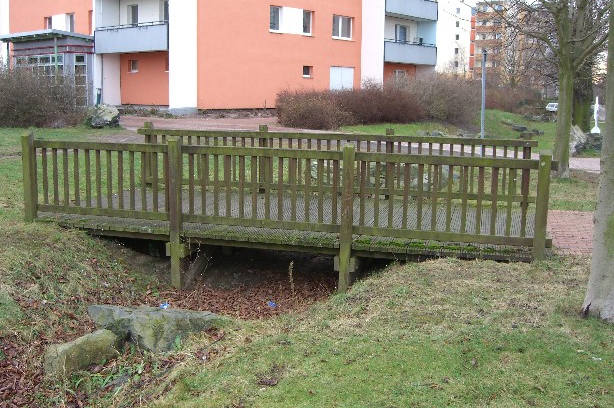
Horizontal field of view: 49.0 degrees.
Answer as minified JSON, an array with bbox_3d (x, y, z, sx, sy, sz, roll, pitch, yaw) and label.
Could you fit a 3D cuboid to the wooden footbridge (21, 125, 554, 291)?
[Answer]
[{"bbox_3d":[-0.149,-0.070,8.665,5.990,1.660,3.140,3,10,15],"label":"wooden footbridge"}]

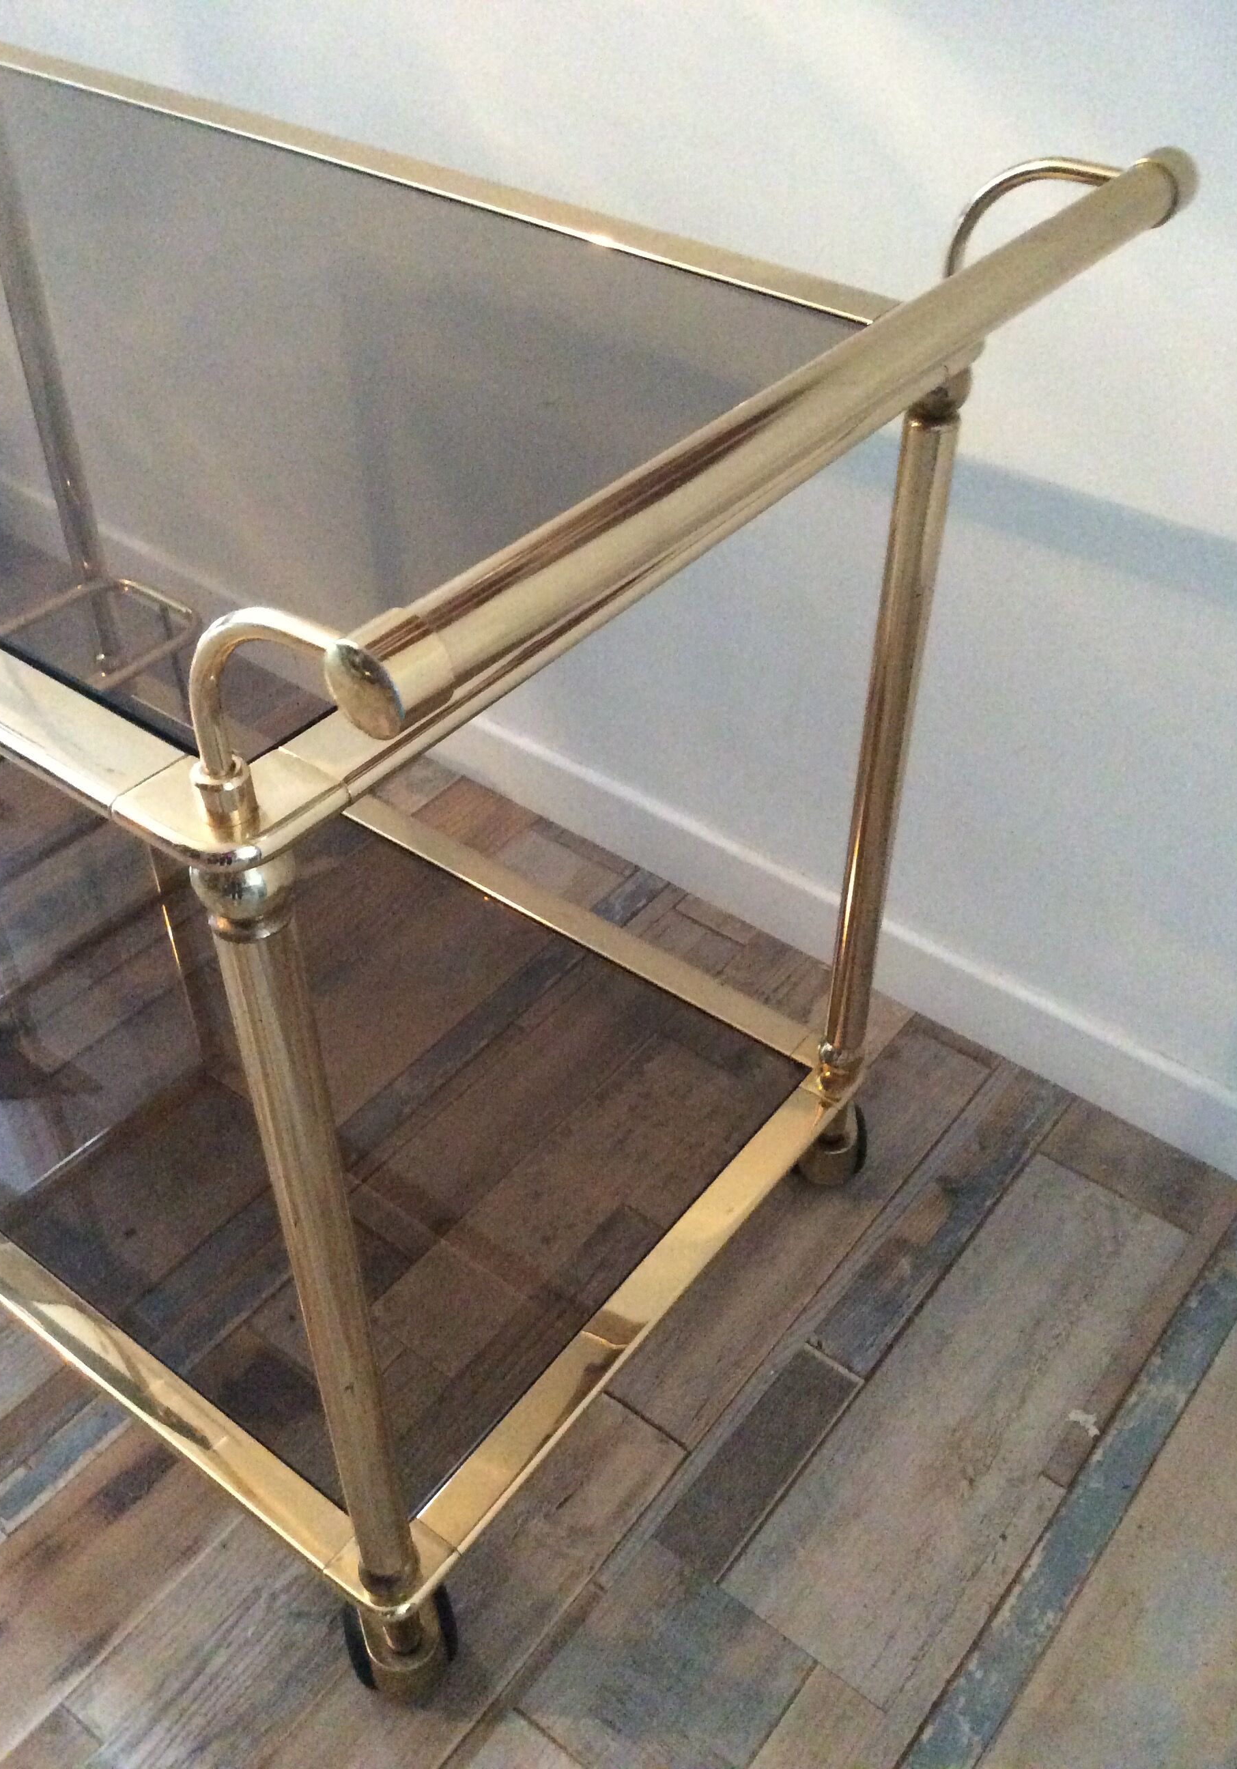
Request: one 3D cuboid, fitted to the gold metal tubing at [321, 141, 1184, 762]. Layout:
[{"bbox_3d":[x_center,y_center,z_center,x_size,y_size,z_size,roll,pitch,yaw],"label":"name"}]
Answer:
[{"bbox_3d":[0.079,-0.165,0.524,0.025,0.025,0.460,28,48,27],"label":"gold metal tubing"}]

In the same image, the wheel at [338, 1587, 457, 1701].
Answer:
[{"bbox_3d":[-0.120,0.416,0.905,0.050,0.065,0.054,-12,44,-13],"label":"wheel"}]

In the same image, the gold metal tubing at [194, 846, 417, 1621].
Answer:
[{"bbox_3d":[-0.116,0.172,0.664,0.030,0.502,0.030,27,49,27],"label":"gold metal tubing"}]

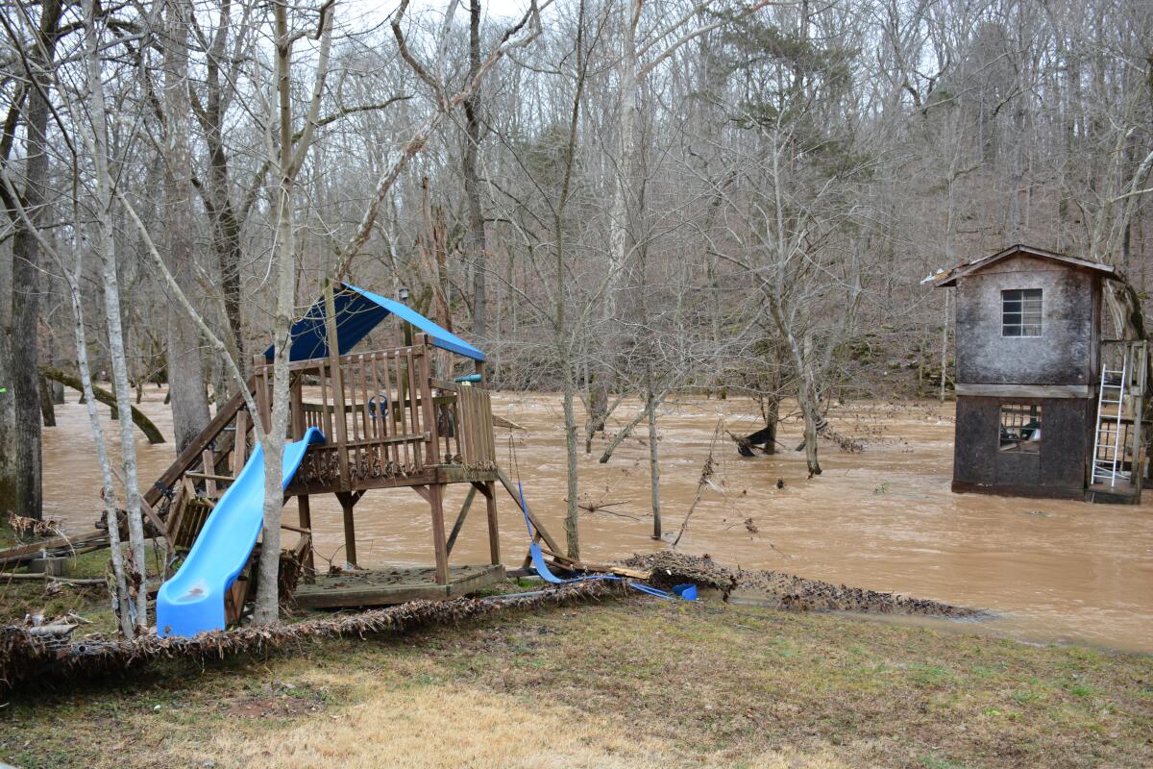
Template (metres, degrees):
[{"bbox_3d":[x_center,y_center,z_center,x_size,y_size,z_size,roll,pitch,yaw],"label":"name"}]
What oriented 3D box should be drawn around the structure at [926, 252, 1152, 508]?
[{"bbox_3d":[9.640,-0.191,19.837,3.720,5.180,3.000,1,2,34],"label":"structure"}]

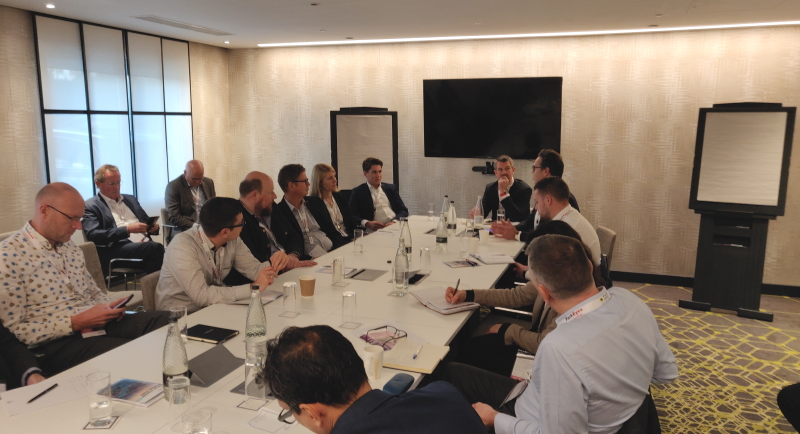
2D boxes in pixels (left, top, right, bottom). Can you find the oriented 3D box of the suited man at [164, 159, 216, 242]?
[{"bbox_3d":[-1.961,0.087,5.633,0.820,1.270,0.570,8,12,40],"label":"suited man"}]

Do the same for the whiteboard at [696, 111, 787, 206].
[{"bbox_3d":[2.974,-0.512,5.037,0.605,0.785,0.030,6,4,31],"label":"whiteboard"}]

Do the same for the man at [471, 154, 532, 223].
[{"bbox_3d":[1.002,0.009,5.721,0.580,1.250,0.680,5,10,27],"label":"man"}]

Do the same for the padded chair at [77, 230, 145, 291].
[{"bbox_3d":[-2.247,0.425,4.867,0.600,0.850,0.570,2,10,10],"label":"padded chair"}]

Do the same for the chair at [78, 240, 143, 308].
[{"bbox_3d":[-1.914,0.614,3.596,0.580,0.820,0.560,4,10,21],"label":"chair"}]

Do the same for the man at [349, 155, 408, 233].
[{"bbox_3d":[-0.178,0.155,5.181,0.580,1.310,0.820,-7,12,-37],"label":"man"}]

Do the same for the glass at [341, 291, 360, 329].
[{"bbox_3d":[-0.218,0.405,2.515,0.064,0.144,0.064,4,10,21],"label":"glass"}]

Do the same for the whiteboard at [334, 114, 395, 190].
[{"bbox_3d":[-0.352,-0.637,5.746,0.610,0.770,0.040,4,10,20],"label":"whiteboard"}]

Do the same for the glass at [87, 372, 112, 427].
[{"bbox_3d":[-0.915,0.554,1.752,0.071,0.158,0.071,4,10,20],"label":"glass"}]

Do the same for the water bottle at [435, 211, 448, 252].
[{"bbox_3d":[0.294,0.098,4.006,0.080,0.268,0.080,4,10,21],"label":"water bottle"}]

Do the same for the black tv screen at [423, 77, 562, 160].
[{"bbox_3d":[0.967,-1.049,6.190,1.481,0.840,0.070,4,10,21],"label":"black tv screen"}]

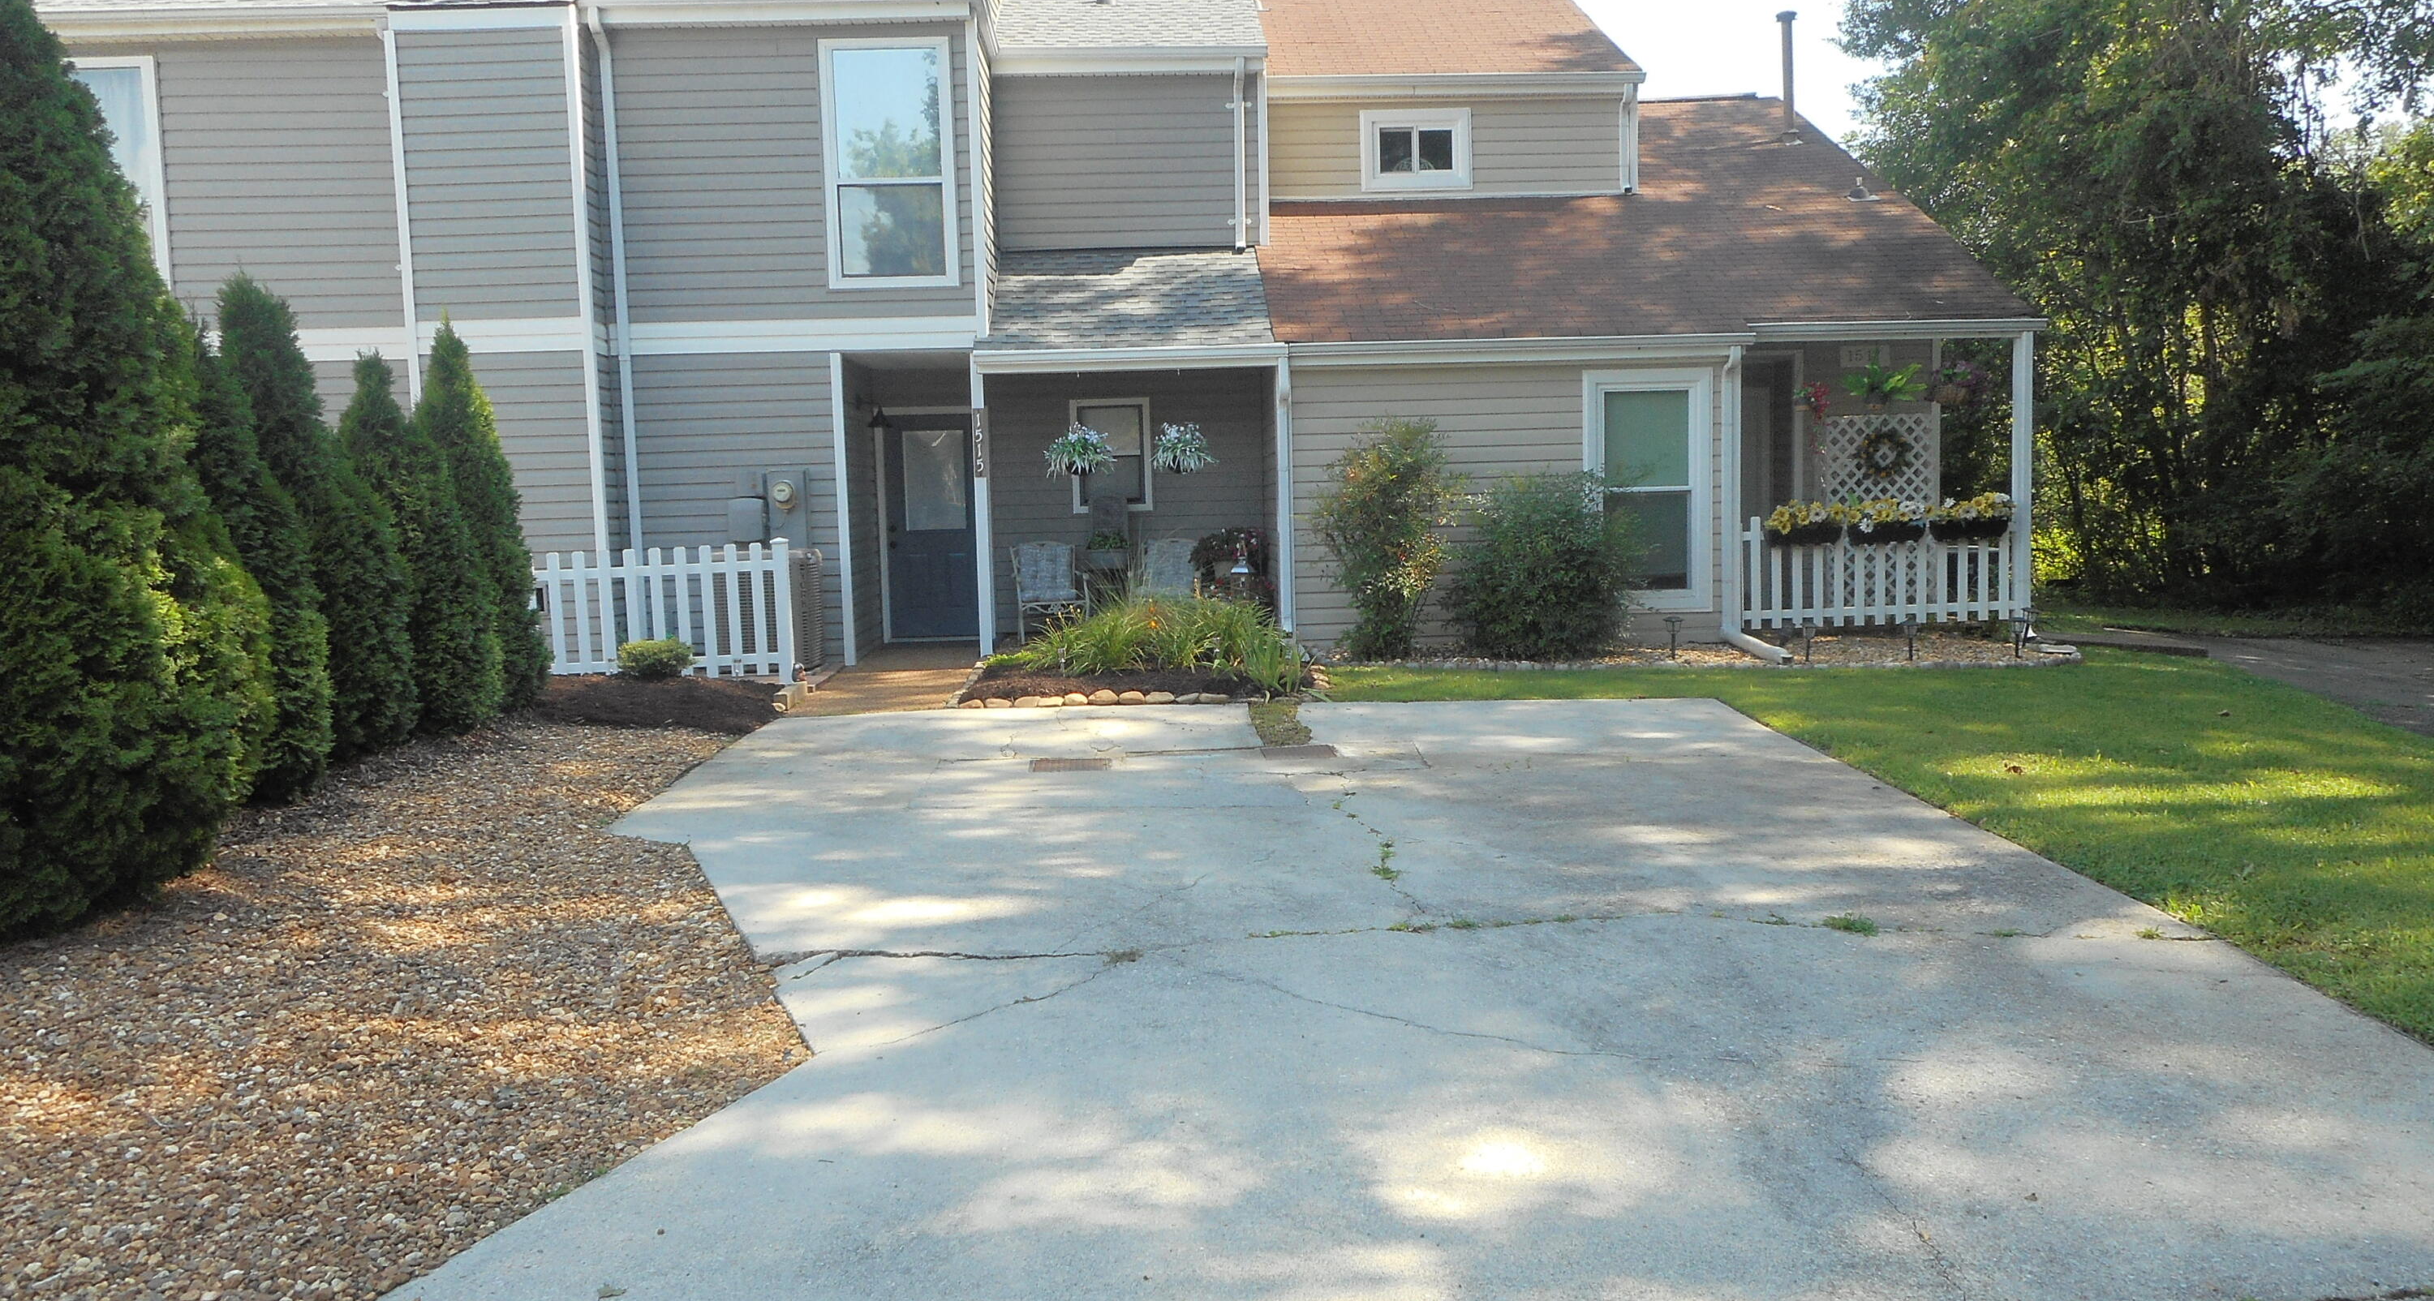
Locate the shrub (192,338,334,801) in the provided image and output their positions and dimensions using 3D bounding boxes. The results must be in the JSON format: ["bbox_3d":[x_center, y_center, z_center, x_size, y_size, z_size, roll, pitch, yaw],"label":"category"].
[{"bbox_3d":[-5.159,-0.463,9.073,1.100,2.350,1.100,-2,6,-2],"label":"shrub"}]

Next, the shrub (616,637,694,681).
[{"bbox_3d":[-4.063,0.052,12.643,0.570,0.340,0.550,-2,6,-2],"label":"shrub"}]

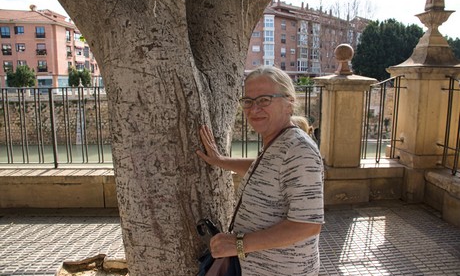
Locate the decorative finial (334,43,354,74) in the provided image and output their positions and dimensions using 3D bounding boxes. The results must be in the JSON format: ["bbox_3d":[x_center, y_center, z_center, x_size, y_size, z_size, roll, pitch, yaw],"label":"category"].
[{"bbox_3d":[1.563,-1.066,4.700,0.262,0.430,0.262,-1,8,-6],"label":"decorative finial"}]

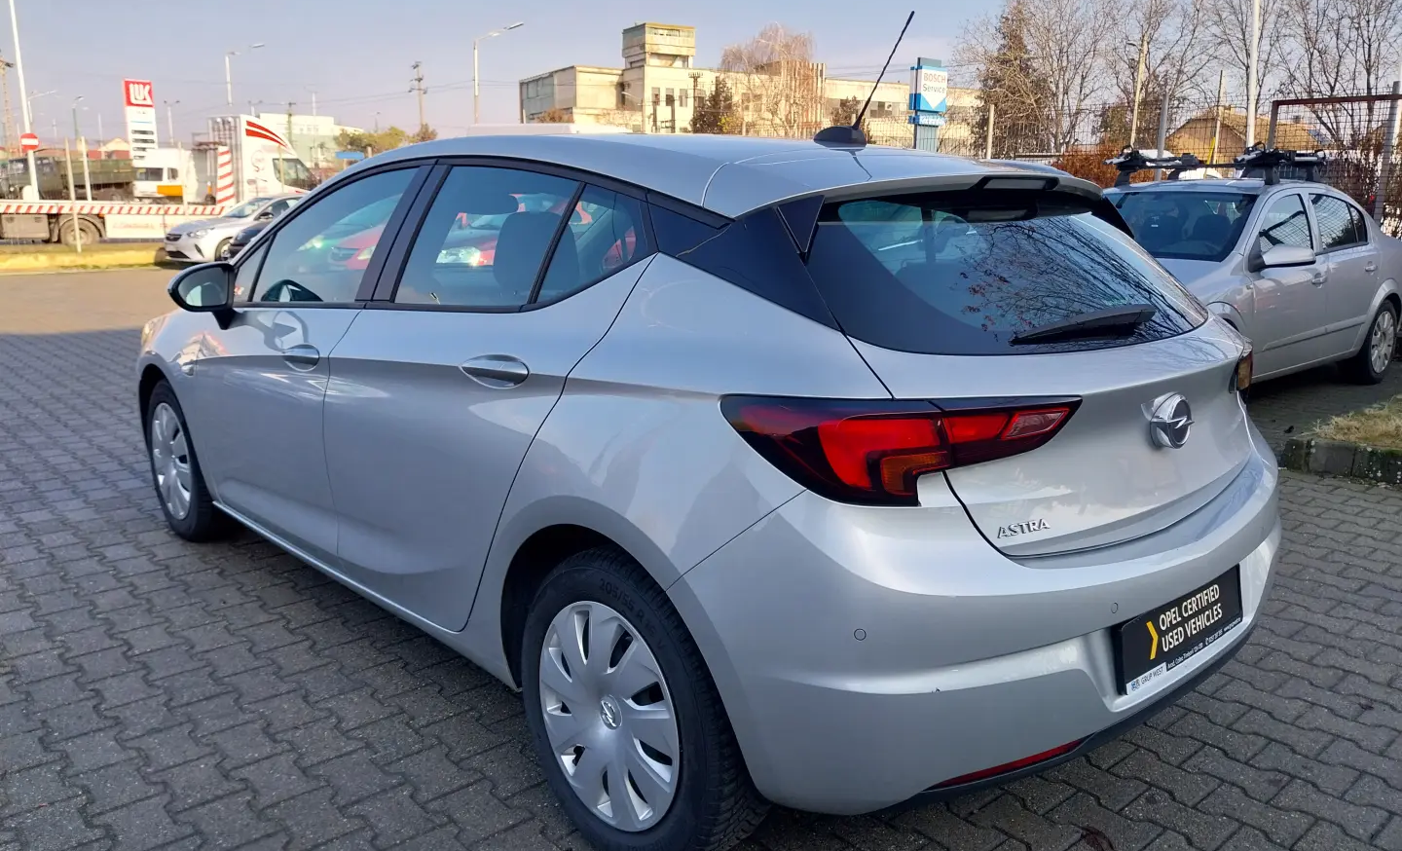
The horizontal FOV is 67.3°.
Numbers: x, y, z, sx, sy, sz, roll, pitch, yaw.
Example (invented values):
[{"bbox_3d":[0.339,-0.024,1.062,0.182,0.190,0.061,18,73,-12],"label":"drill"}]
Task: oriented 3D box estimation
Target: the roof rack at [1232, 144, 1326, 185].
[{"bbox_3d":[3.845,-1.721,6.950,0.780,0.255,0.410,-10,16,-39],"label":"roof rack"}]

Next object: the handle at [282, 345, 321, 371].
[{"bbox_3d":[-1.087,-0.188,2.866,0.052,0.075,0.240,-11,16,-41],"label":"handle"}]

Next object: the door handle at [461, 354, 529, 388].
[{"bbox_3d":[-0.427,-0.110,2.145,0.050,0.060,0.230,-10,16,-41],"label":"door handle"}]

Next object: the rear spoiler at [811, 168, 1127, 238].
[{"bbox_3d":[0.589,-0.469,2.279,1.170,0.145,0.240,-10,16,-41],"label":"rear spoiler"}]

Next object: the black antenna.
[{"bbox_3d":[0.376,-0.796,2.452,0.075,0.295,0.280,-10,16,-41],"label":"black antenna"}]

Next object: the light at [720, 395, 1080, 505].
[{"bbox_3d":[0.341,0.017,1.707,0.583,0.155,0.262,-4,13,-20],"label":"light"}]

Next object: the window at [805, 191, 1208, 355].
[{"bbox_3d":[0.695,-0.324,2.166,1.300,0.100,0.470,-11,57,-41],"label":"window"}]

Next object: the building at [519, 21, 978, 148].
[{"bbox_3d":[5.007,-27.531,99.014,40.148,15.330,16.309,-6,13,-27],"label":"building"}]

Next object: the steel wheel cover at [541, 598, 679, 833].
[{"bbox_3d":[-0.173,0.546,2.000,0.060,0.438,0.438,-11,16,-41],"label":"steel wheel cover"}]

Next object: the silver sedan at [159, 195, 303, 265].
[{"bbox_3d":[-9.199,-4.157,22.424,1.780,1.440,4.100,11,16,40],"label":"silver sedan"}]

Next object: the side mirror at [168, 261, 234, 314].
[{"bbox_3d":[-1.565,-0.433,3.274,0.190,0.157,0.130,-10,16,-41],"label":"side mirror"}]

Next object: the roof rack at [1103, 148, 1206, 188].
[{"bbox_3d":[3.274,-1.862,7.611,0.780,0.255,0.410,-10,16,-39],"label":"roof rack"}]

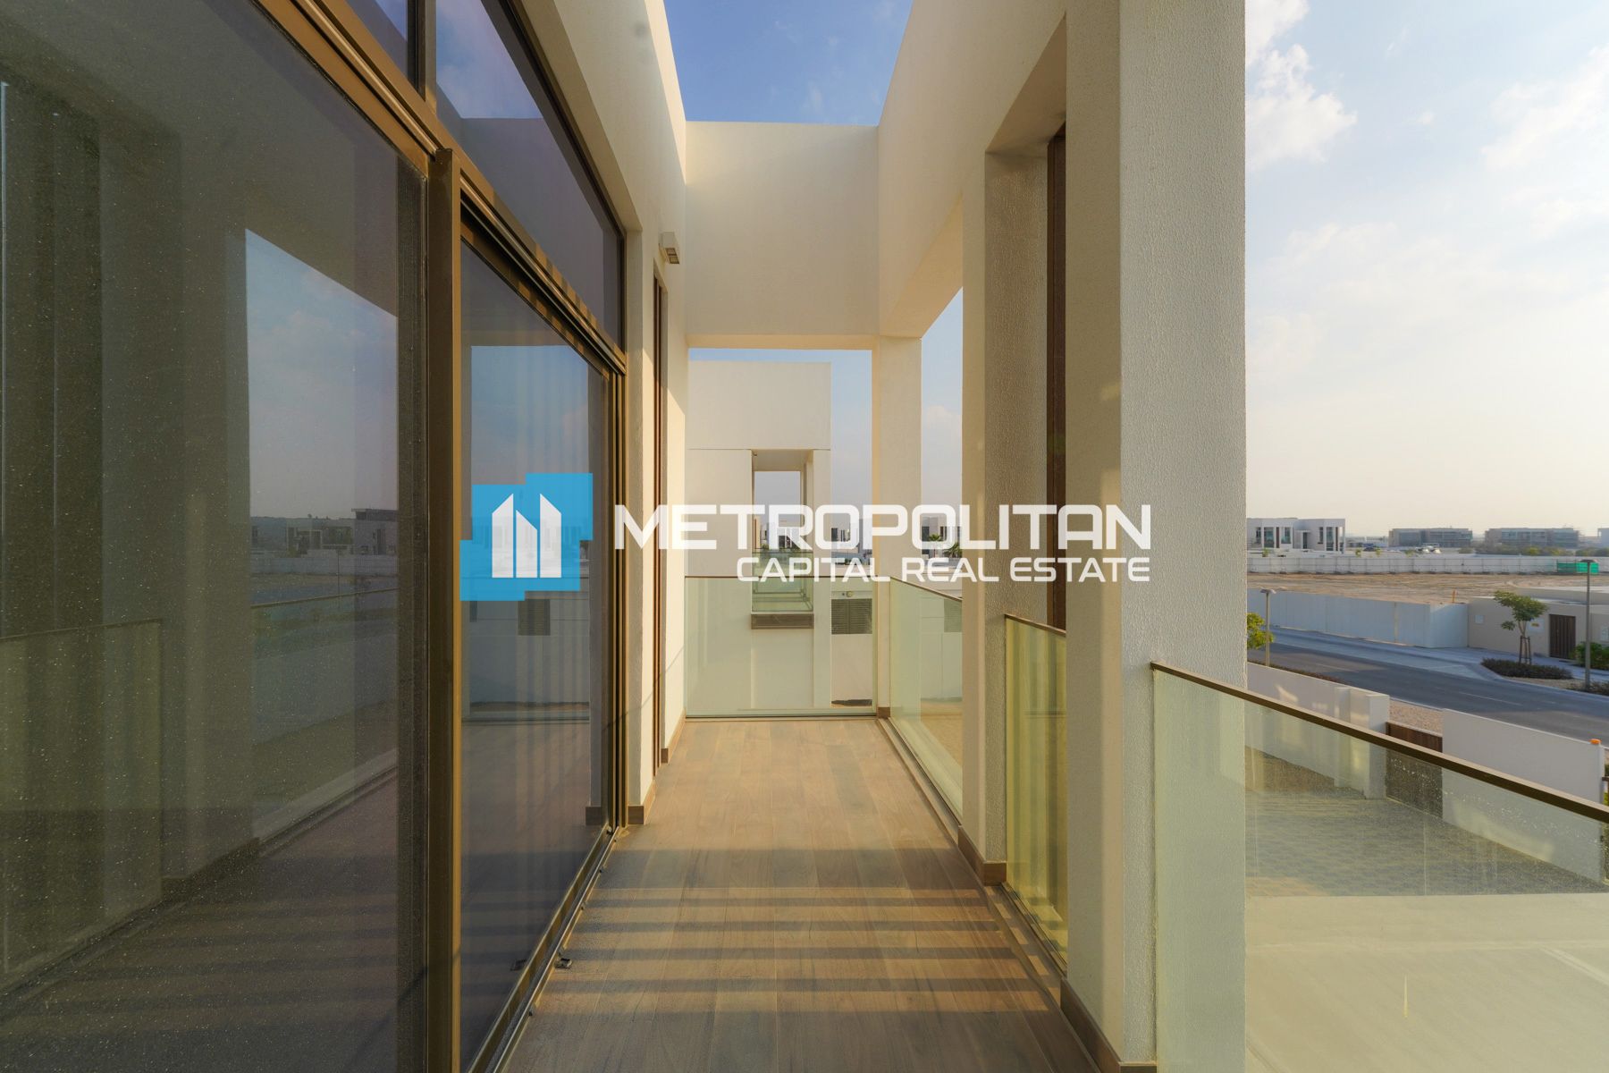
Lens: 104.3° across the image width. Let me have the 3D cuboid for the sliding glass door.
[{"bbox_3d":[-0.975,0.330,2.365,0.050,2.270,1.590,0,0,-3],"label":"sliding glass door"}]

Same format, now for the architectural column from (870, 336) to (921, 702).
[{"bbox_3d":[0.812,-0.076,5.550,0.350,3.250,0.380,0,0,-3],"label":"architectural column"}]

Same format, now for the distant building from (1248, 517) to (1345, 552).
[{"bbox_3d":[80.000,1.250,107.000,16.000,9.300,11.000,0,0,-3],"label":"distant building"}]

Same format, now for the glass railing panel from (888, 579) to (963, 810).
[{"bbox_3d":[0.788,0.950,4.248,0.030,1.190,2.220,0,0,-3],"label":"glass railing panel"}]

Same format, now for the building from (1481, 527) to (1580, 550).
[{"bbox_3d":[339.000,0.600,293.000,29.000,10.400,16.000,0,0,-3],"label":"building"}]

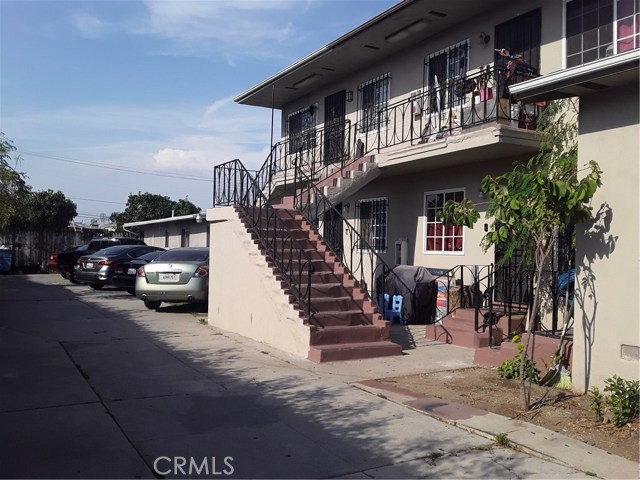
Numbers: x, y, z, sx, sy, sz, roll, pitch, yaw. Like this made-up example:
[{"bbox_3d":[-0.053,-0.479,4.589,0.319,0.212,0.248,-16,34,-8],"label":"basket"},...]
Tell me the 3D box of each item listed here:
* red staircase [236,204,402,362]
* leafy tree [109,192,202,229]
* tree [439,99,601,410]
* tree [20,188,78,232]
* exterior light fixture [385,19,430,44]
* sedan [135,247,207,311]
[{"bbox_3d":[-0.167,0.502,8.788,1.320,2.120,2.950,2,-1,-30],"label":"red staircase"},{"bbox_3d":[-10.620,-0.559,37.000,5.600,5.000,4.800,2,-1,-16],"label":"leafy tree"},{"bbox_3d":[1.845,0.144,5.300,1.420,2.750,1.300,1,-1,19],"label":"tree"},{"bbox_3d":[-15.215,-0.535,32.000,3.300,4.500,3.300,2,-1,-28],"label":"tree"},{"bbox_3d":[1.732,-4.128,11.481,0.240,0.090,1.220,2,-1,-30],"label":"exterior light fixture"},{"bbox_3d":[-2.860,0.891,14.200,1.800,1.470,4.800,1,-1,8],"label":"sedan"}]

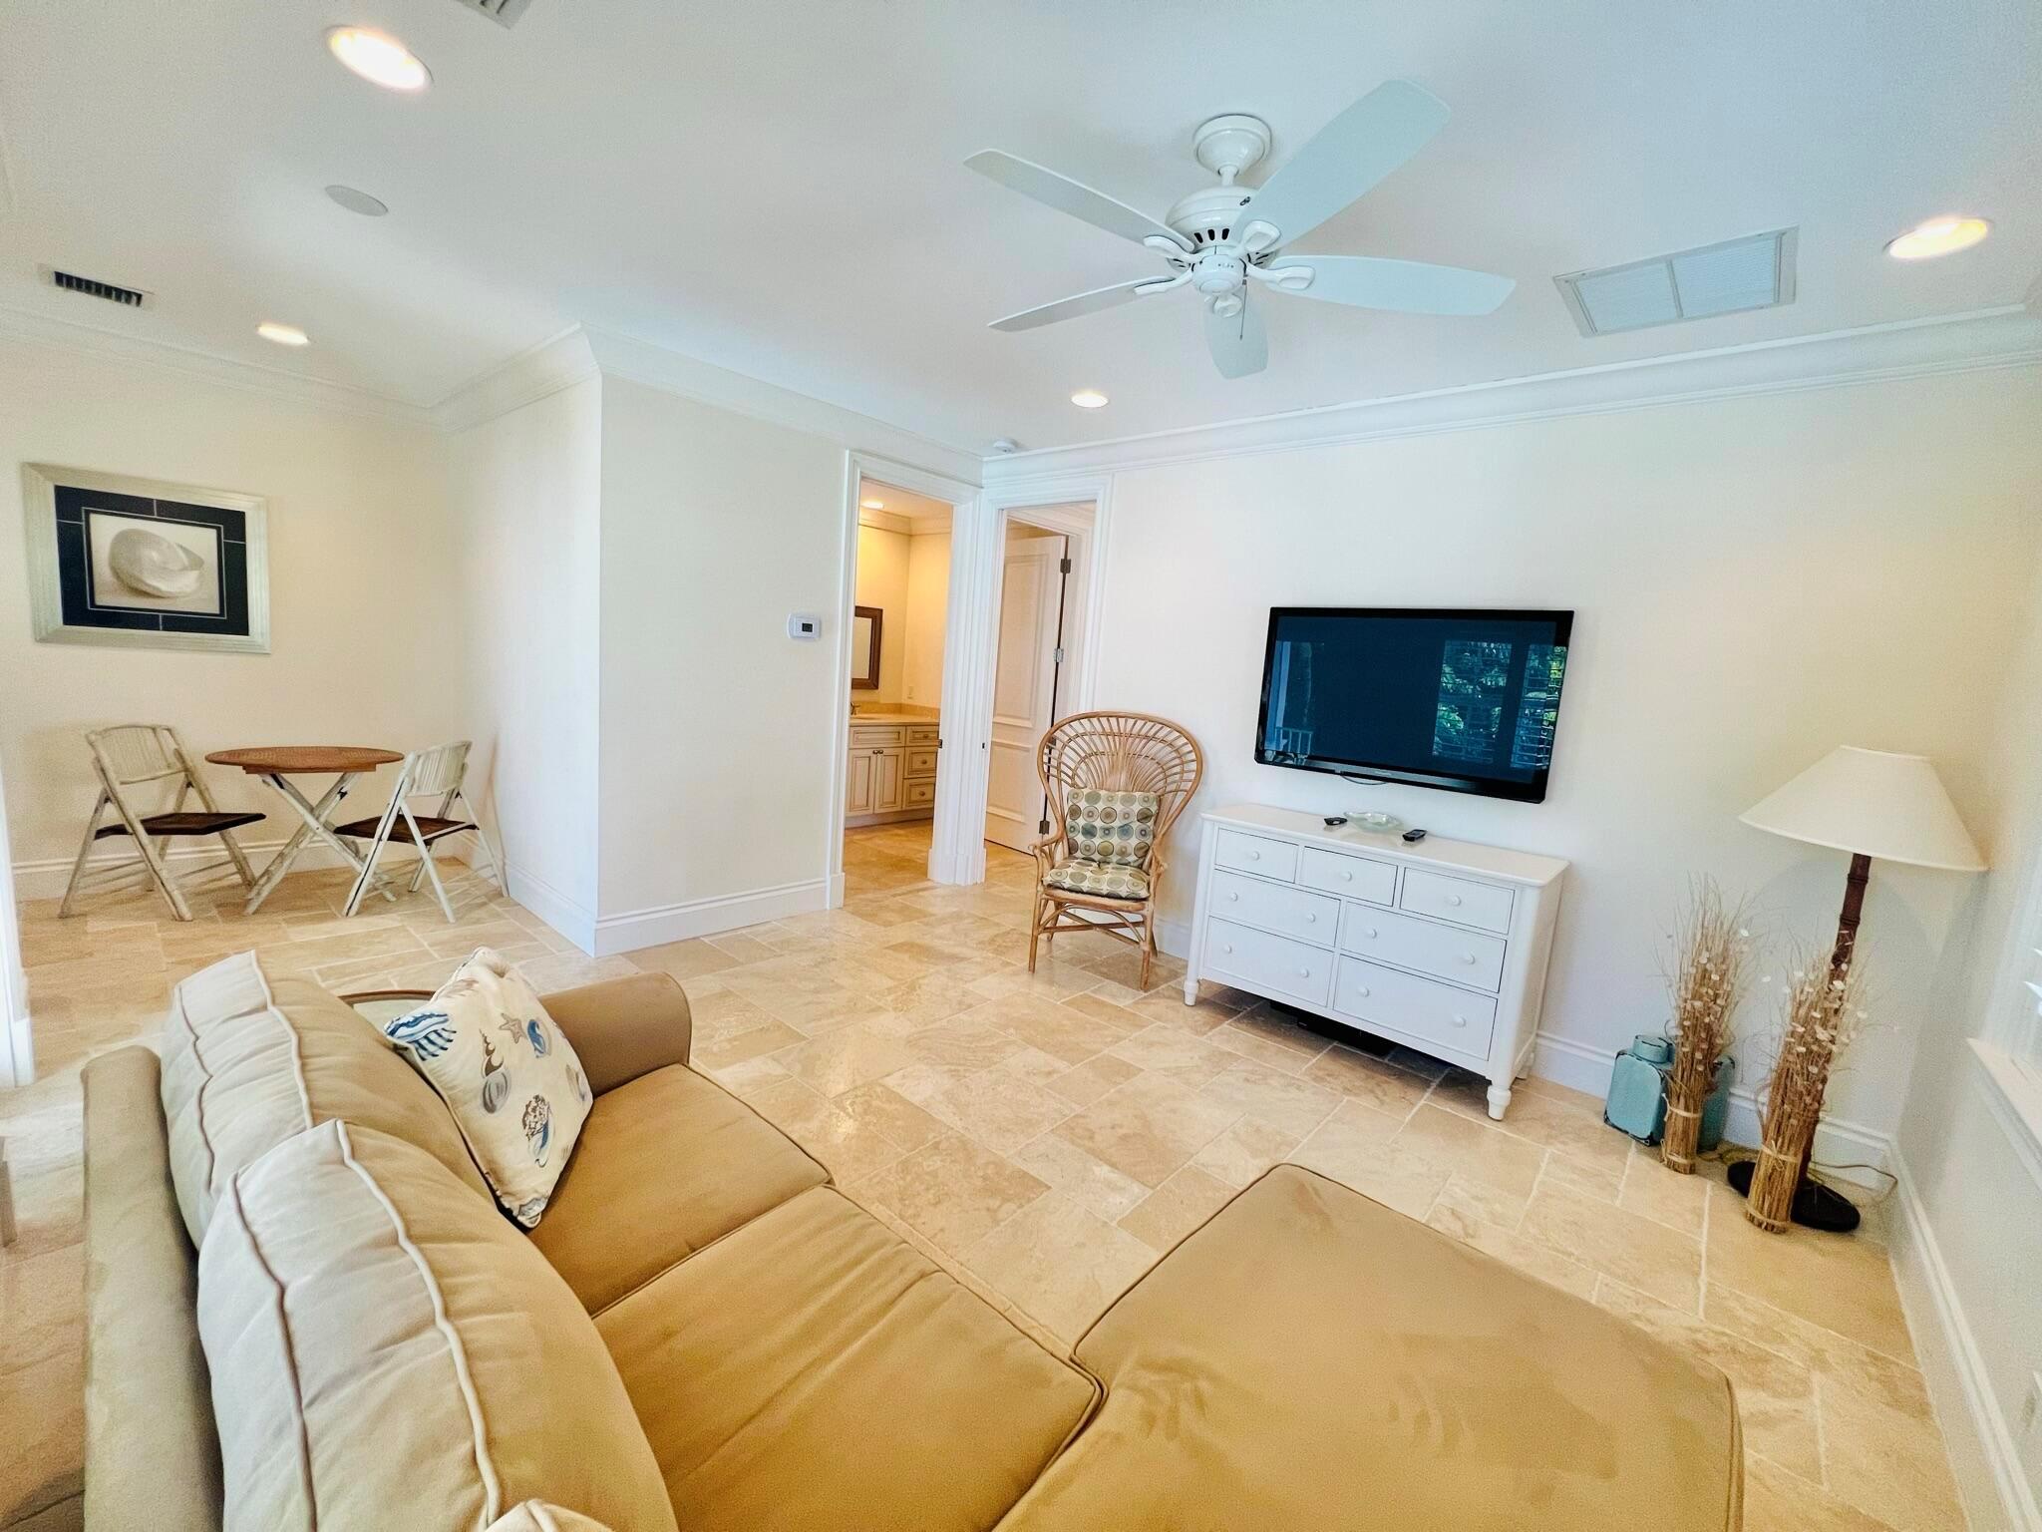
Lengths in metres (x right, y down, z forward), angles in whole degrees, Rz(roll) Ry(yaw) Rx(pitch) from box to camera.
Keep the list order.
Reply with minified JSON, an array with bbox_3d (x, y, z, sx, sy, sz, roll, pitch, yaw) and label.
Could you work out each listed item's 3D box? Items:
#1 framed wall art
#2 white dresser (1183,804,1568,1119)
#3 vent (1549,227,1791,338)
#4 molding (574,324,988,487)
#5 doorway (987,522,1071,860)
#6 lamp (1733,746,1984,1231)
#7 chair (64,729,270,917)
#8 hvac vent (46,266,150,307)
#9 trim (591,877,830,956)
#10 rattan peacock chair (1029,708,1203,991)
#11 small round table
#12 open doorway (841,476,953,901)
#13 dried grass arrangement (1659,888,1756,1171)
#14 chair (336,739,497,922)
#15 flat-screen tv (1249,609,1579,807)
[{"bbox_3d":[-4.404,-1.019,3.921,0.035,0.833,0.810,11,10,40],"label":"framed wall art"},{"bbox_3d":[1.440,0.747,3.303,1.313,0.889,0.531,10,9,40],"label":"white dresser"},{"bbox_3d":[1.939,-1.416,2.279,0.520,0.025,0.500,11,10,40],"label":"vent"},{"bbox_3d":[-1.027,-1.794,4.055,0.118,0.133,2.390,10,9,40],"label":"molding"},{"bbox_3d":[0.018,-0.481,5.724,0.148,2.515,0.797,10,9,40],"label":"doorway"},{"bbox_3d":[2.484,0.664,2.346,0.509,1.446,0.509,10,9,40],"label":"lamp"},{"bbox_3d":[-4.232,0.262,3.799,0.566,0.870,0.459,3,8,-10],"label":"chair"},{"bbox_3d":[-3.788,-1.957,3.151,0.221,0.030,0.295,10,9,40],"label":"hvac vent"},{"bbox_3d":[-1.553,0.784,4.060,0.022,0.172,1.290,11,10,40],"label":"trim"},{"bbox_3d":[0.447,0.380,3.936,0.870,1.310,0.560,6,7,11],"label":"rattan peacock chair"},{"bbox_3d":[-3.703,0.322,4.027,0.752,0.770,0.752,10,9,40],"label":"small round table"},{"bbox_3d":[-0.796,-0.418,4.801,0.130,2.471,0.742,11,10,40],"label":"open doorway"},{"bbox_3d":[2.269,0.876,2.577,0.230,0.950,0.220,11,10,40],"label":"dried grass arrangement"},{"bbox_3d":[-3.136,0.314,4.037,0.566,0.870,0.459,4,7,-3],"label":"chair"},{"bbox_3d":[1.674,-0.307,3.410,1.207,0.758,0.090,11,10,40],"label":"flat-screen tv"}]

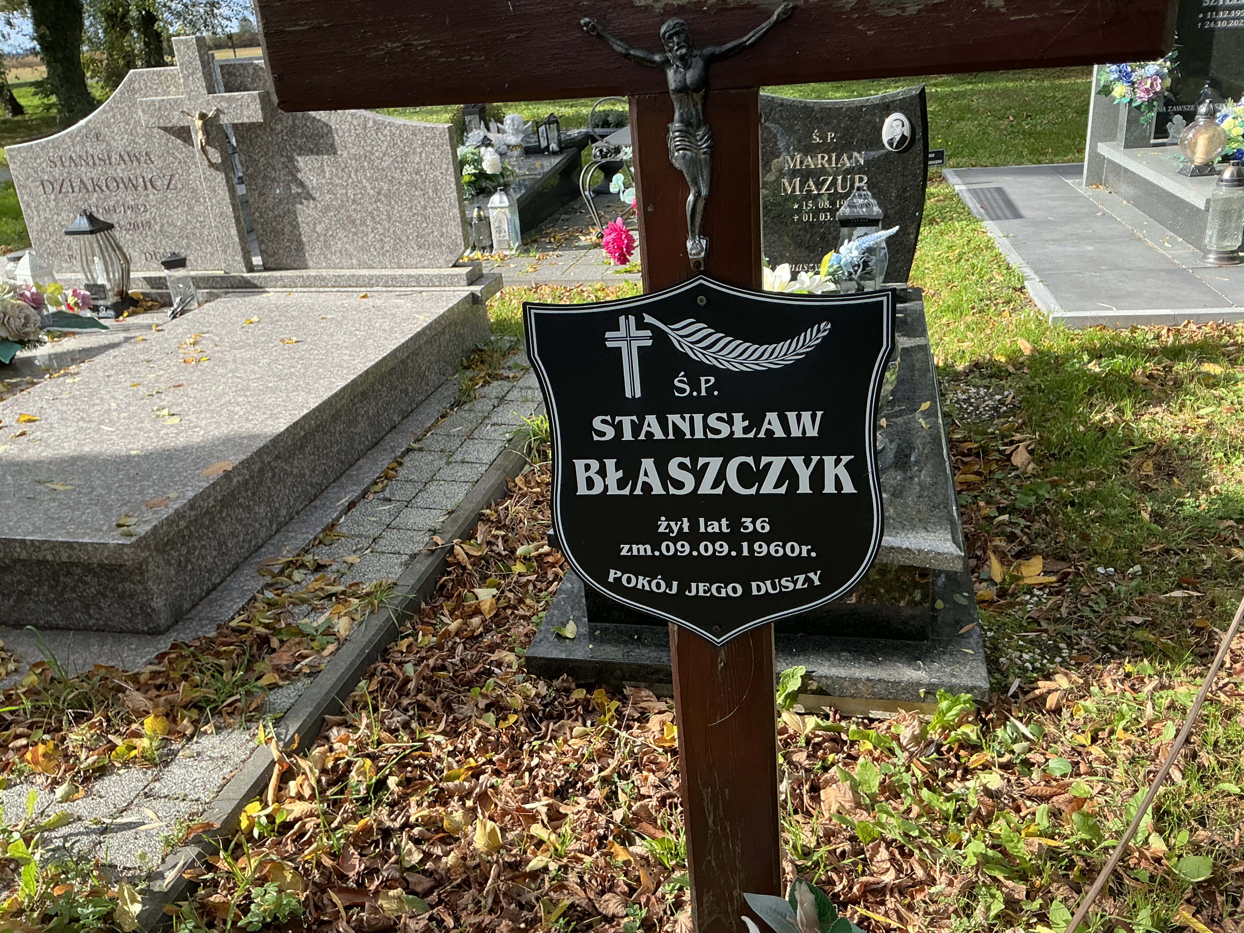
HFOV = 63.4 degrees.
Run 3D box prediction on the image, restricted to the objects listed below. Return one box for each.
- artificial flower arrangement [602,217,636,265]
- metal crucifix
[{"bbox_3d":[-0.016,-1.064,4.750,0.135,0.210,0.130,2,24,12],"label":"artificial flower arrangement"},{"bbox_3d":[0.055,-0.278,0.855,0.172,0.207,0.042,1,24,10],"label":"metal crucifix"}]

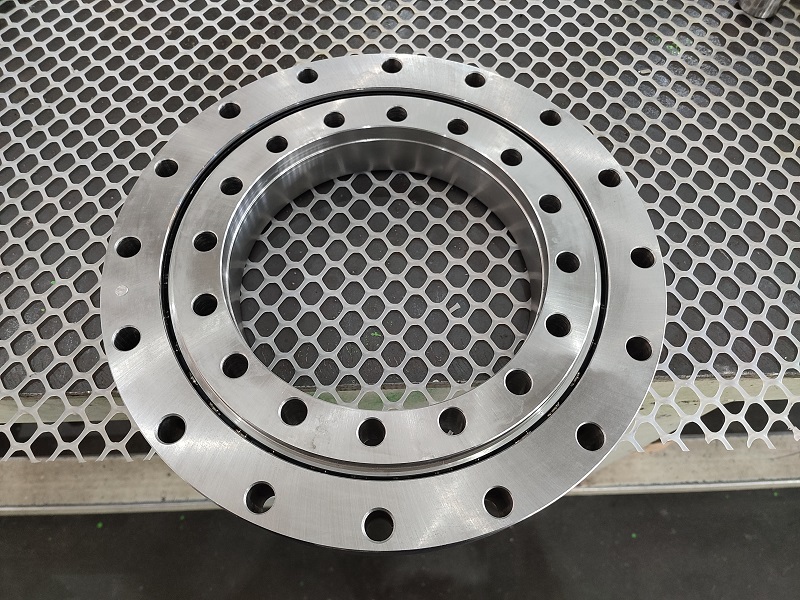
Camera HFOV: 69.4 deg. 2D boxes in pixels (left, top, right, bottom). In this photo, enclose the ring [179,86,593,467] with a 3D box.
[{"bbox_3d":[-0.008,-0.019,0.364,0.257,0.045,0.257,0,64,-1],"label":"ring"}]

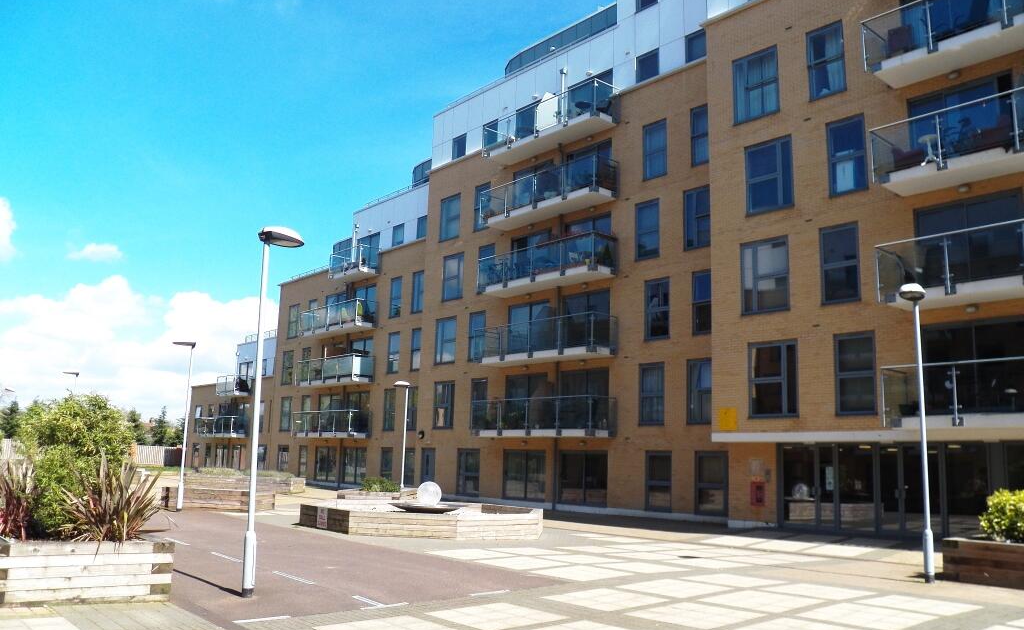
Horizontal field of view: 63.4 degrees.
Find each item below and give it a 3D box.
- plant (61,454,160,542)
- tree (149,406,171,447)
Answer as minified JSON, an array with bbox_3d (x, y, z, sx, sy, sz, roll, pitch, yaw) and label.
[{"bbox_3d":[-4.823,2.192,9.950,1.130,1.040,1.050,6,-11,-25],"label":"plant"},{"bbox_3d":[-36.663,12.603,85.674,2.400,6.146,2.400,11,-14,-40],"label":"tree"}]

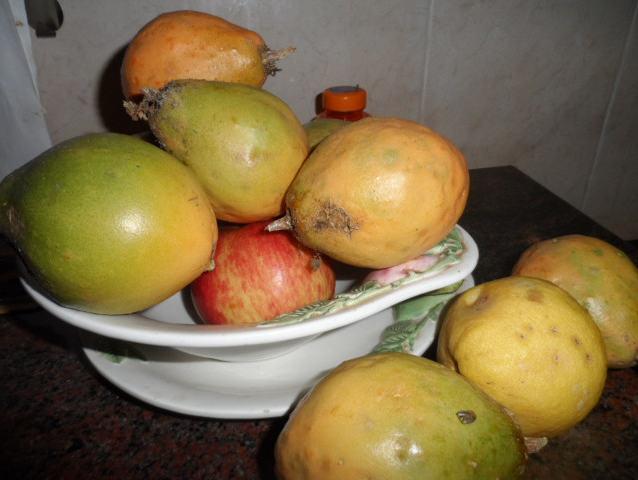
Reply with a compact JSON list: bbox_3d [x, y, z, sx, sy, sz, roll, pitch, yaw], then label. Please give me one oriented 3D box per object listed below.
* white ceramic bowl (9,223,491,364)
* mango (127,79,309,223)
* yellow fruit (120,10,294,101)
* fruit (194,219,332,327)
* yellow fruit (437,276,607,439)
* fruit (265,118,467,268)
[{"bbox_3d":[-0.041,0.009,0.306,0.280,0.063,0.263,-1,27,0],"label":"white ceramic bowl"},{"bbox_3d":[-0.062,-0.055,0.274,0.121,0.075,0.075,34,35,7],"label":"mango"},{"bbox_3d":[-0.081,-0.127,0.317,0.120,0.071,0.071,-1,27,5],"label":"yellow fruit"},{"bbox_3d":[-0.029,0.022,0.236,0.076,0.068,0.076,-1,27,0],"label":"fruit"},{"bbox_3d":[0.094,0.054,0.210,0.071,0.069,0.075,-14,30,-23],"label":"yellow fruit"},{"bbox_3d":[0.033,-0.028,0.264,0.121,0.084,0.084,-15,29,-9],"label":"fruit"}]

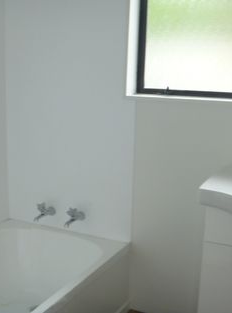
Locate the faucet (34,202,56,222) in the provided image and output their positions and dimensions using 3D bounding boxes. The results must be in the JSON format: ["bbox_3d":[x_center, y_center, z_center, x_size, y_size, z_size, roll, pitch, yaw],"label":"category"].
[{"bbox_3d":[-0.391,0.297,2.492,0.057,0.094,0.152,7,12,25],"label":"faucet"}]

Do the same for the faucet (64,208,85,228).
[{"bbox_3d":[-0.218,0.315,2.411,0.057,0.094,0.152,7,12,25],"label":"faucet"}]

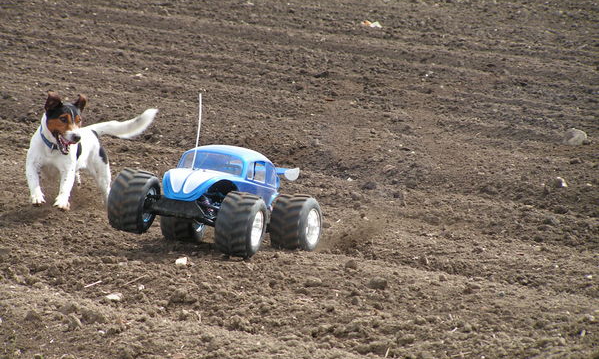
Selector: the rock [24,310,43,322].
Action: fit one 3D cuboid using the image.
[{"bbox_3d":[-0.707,0.361,11.903,0.046,0.029,0.039,0,5,0],"label":"rock"}]

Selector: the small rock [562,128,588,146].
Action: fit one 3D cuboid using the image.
[{"bbox_3d":[0.898,-0.138,14.579,0.078,0.052,0.062,0,6,0],"label":"small rock"}]

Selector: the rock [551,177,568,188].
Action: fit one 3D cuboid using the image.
[{"bbox_3d":[0.906,0.010,15.578,0.057,0.031,0.049,0,5,0],"label":"rock"}]

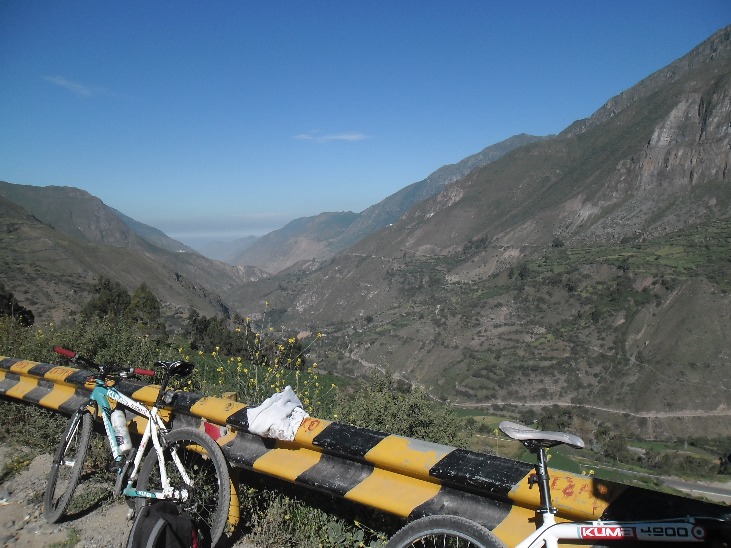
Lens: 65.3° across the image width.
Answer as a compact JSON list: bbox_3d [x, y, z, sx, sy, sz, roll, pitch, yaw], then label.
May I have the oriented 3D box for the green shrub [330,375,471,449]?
[{"bbox_3d":[0.290,1.200,4.600,1.100,0.900,0.950,0,3,0],"label":"green shrub"}]

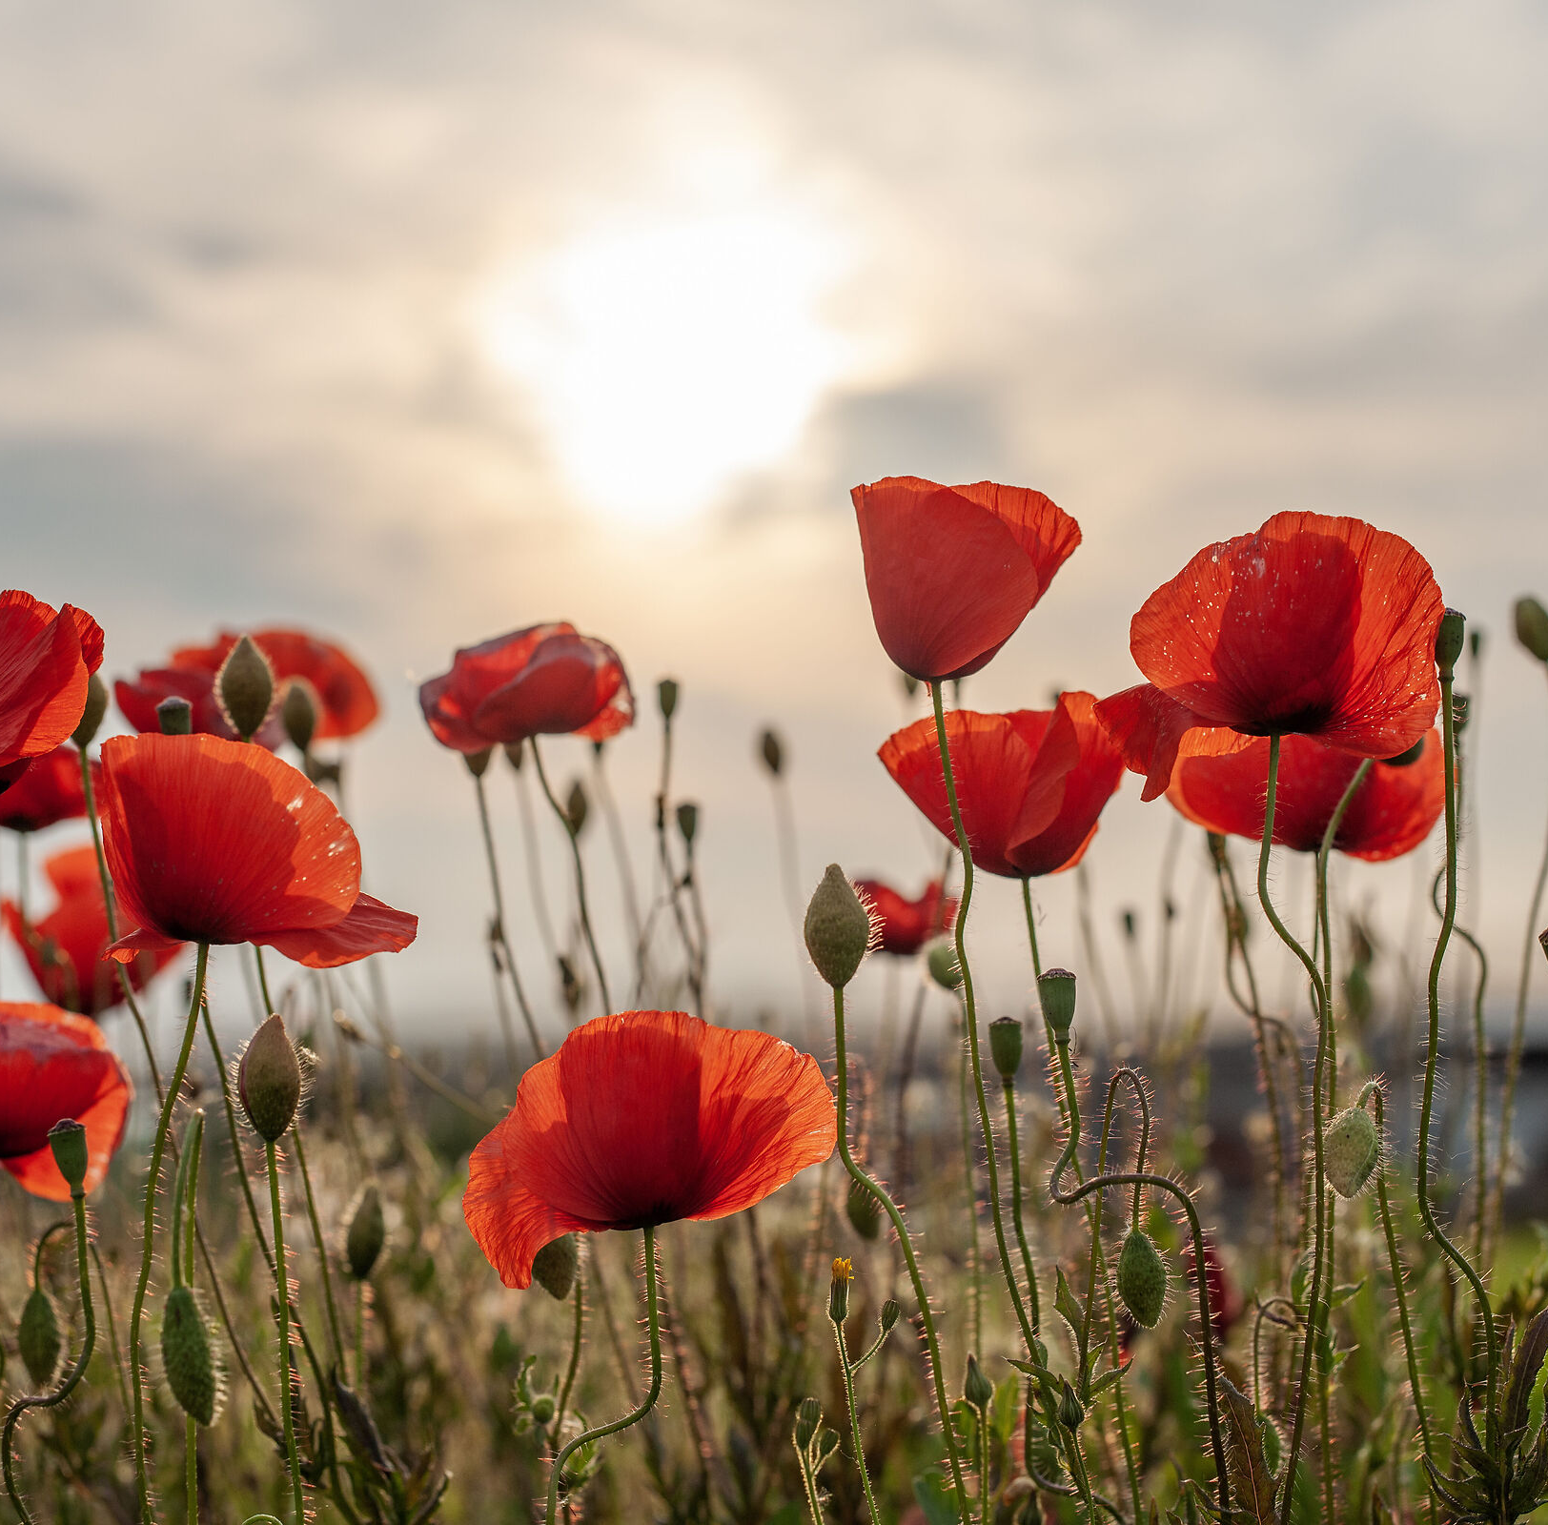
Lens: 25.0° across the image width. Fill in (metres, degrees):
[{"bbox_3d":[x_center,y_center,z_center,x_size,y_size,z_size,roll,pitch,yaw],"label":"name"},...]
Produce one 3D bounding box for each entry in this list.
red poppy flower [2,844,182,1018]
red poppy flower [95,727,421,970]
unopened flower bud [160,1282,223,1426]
[{"bbox_3d":[-0.197,0.049,1.010,0.051,0.049,0.049,0,-5,0],"label":"red poppy flower"},{"bbox_3d":[-0.098,0.017,0.663,0.060,0.043,0.053,0,-6,0],"label":"red poppy flower"},{"bbox_3d":[-0.121,0.124,0.730,0.011,0.029,0.011,-9,-5,-9],"label":"unopened flower bud"}]

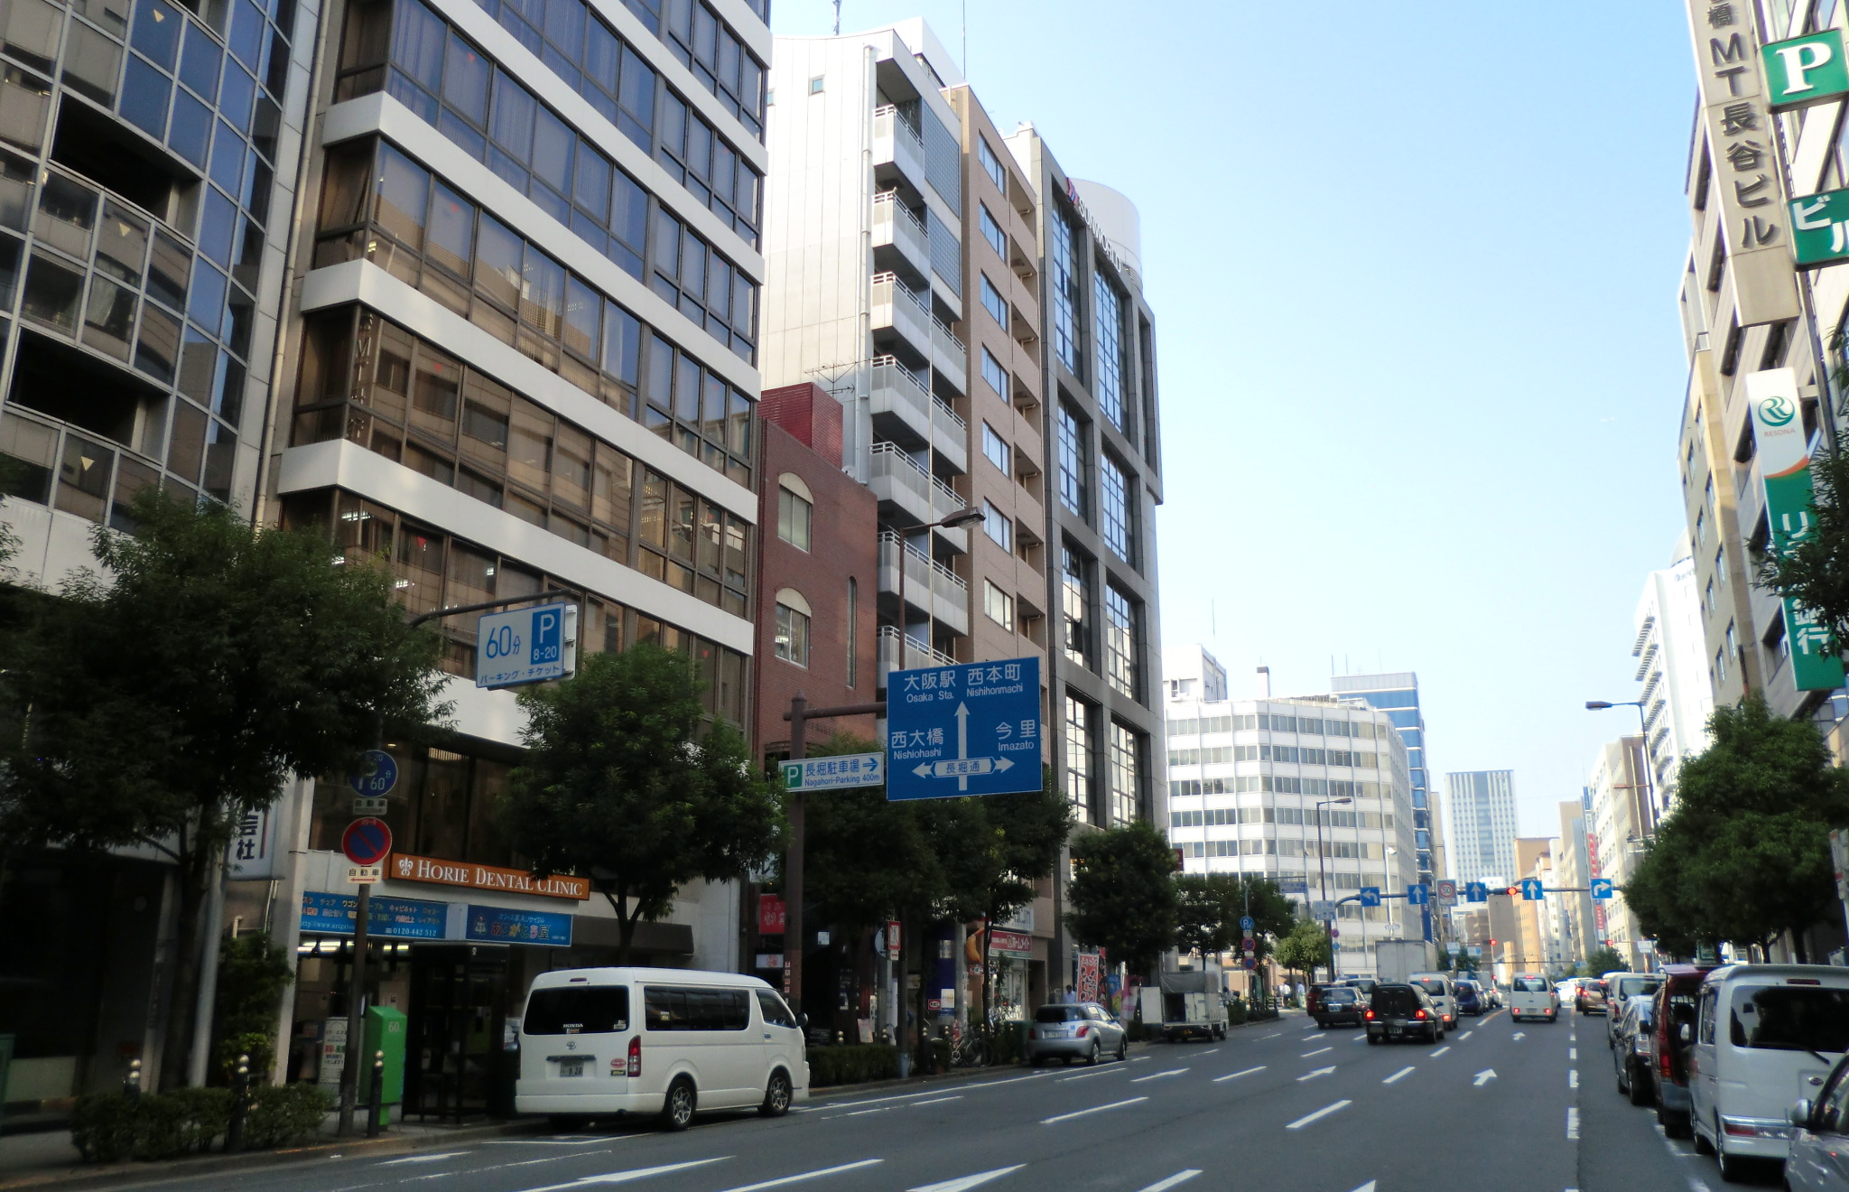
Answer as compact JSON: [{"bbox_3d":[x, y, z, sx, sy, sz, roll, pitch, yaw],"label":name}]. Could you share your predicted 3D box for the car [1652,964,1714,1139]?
[{"bbox_3d":[9.874,5.654,17.965,1.500,1.930,3.500,-7,-17,23],"label":"car"}]

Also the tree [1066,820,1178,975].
[{"bbox_3d":[6.608,10.836,47.237,3.700,7.100,3.700,-7,-17,23],"label":"tree"}]

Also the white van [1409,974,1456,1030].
[{"bbox_3d":[18.114,14.443,51.357,1.500,1.900,3.500,-7,-17,23],"label":"white van"}]

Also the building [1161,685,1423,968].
[{"bbox_3d":[41.315,31.323,170.207,29.000,31.000,40.000,-7,-17,23],"label":"building"}]

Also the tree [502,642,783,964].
[{"bbox_3d":[-4.569,4.273,23.163,4.400,7.300,4.400,-7,-17,23],"label":"tree"}]

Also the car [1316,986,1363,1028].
[{"bbox_3d":[15.705,15.297,53.588,1.700,1.480,4.650,-7,-17,23],"label":"car"}]

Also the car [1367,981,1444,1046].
[{"bbox_3d":[14.608,12.659,43.720,1.830,1.660,5.000,-7,-17,23],"label":"car"}]

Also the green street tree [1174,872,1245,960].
[{"bbox_3d":[10.966,14.017,56.792,3.100,6.000,3.100,-7,-17,23],"label":"green street tree"}]

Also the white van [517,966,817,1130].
[{"bbox_3d":[-3.594,6.572,20.963,1.880,2.105,4.840,-7,-17,23],"label":"white van"}]

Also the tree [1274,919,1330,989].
[{"bbox_3d":[21.349,21.164,82.388,3.200,5.200,3.200,-7,-17,23],"label":"tree"}]

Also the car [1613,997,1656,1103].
[{"bbox_3d":[11.864,7.077,22.521,1.740,1.530,4.400,-7,-17,23],"label":"car"}]

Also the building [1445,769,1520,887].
[{"bbox_3d":[351.935,176.952,893.158,39.000,133.000,38.000,-7,-17,23],"label":"building"}]

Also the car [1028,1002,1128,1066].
[{"bbox_3d":[4.005,11.225,37.065,1.690,1.530,3.850,-7,-17,23],"label":"car"}]

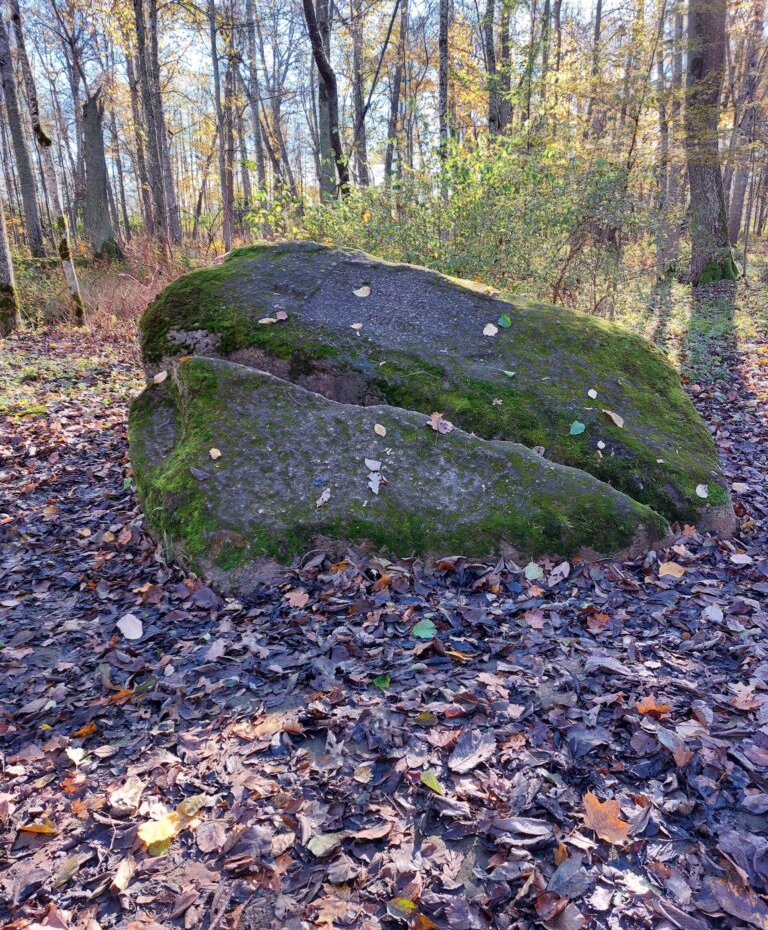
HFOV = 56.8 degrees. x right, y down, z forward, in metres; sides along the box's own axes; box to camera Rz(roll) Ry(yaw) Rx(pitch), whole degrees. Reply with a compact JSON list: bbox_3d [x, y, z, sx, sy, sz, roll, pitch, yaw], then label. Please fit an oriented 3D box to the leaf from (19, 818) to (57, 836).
[{"bbox_3d":[-0.829,0.865,1.698,0.090,0.030,0.045,0,20,0],"label":"leaf"}]

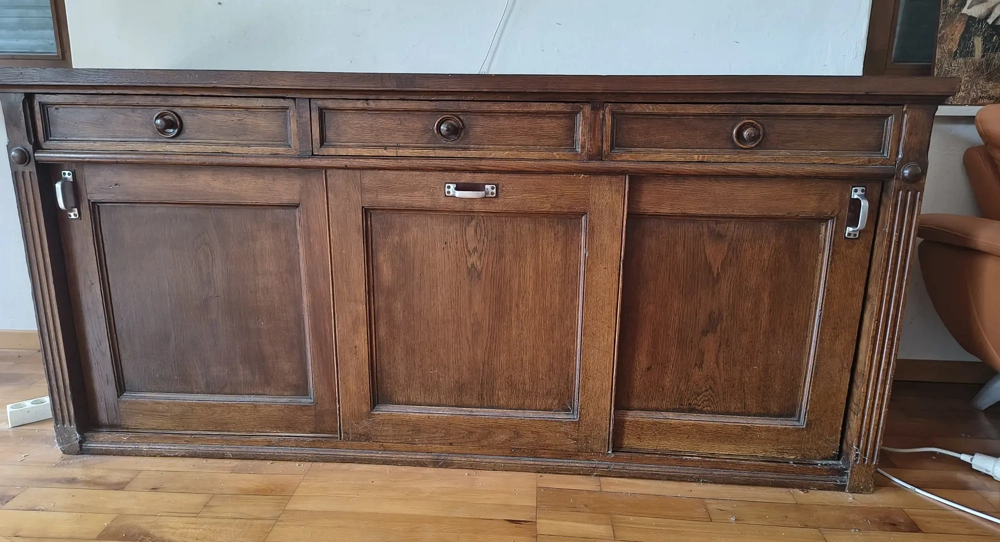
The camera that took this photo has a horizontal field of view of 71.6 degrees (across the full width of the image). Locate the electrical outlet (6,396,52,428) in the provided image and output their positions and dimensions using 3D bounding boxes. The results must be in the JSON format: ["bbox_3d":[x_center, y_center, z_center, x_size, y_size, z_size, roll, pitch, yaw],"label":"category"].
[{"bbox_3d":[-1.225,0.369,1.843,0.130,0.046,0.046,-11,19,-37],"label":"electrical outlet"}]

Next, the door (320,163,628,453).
[{"bbox_3d":[-0.057,0.101,1.605,0.654,0.666,0.030,2,15,4],"label":"door"}]

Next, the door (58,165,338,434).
[{"bbox_3d":[-0.703,0.080,1.660,0.635,0.663,0.030,2,15,4],"label":"door"}]

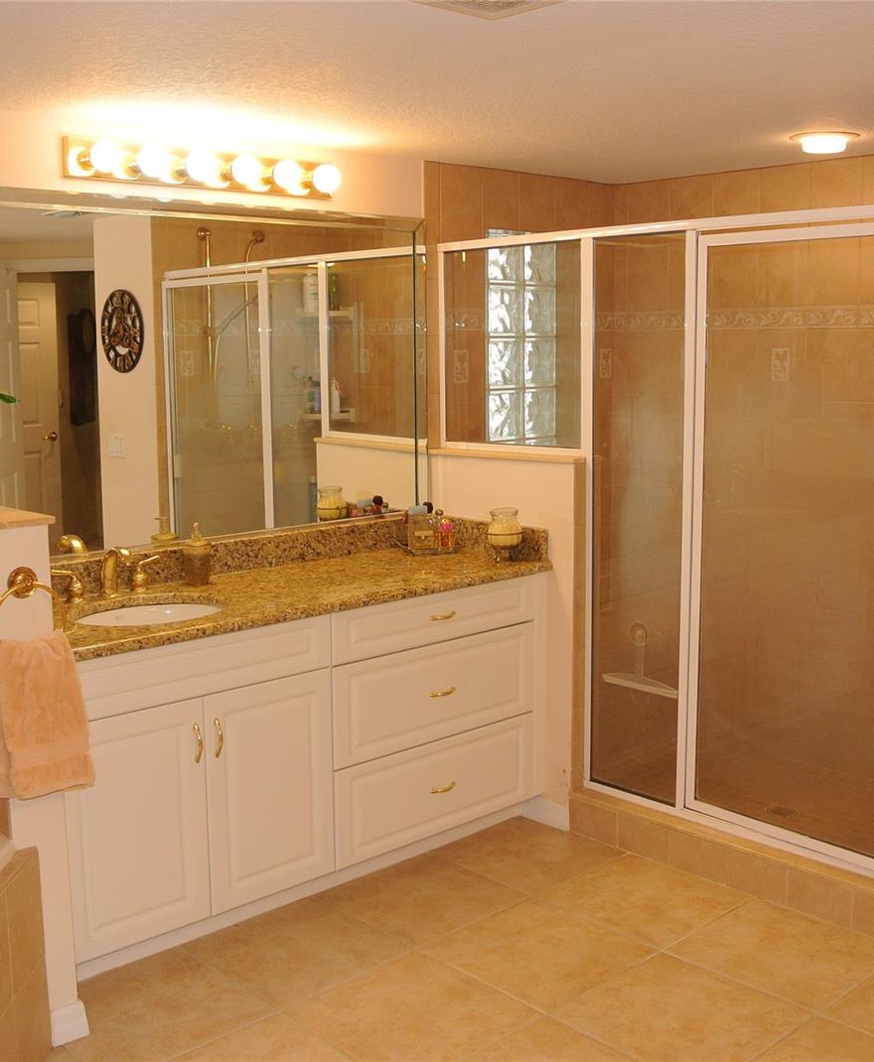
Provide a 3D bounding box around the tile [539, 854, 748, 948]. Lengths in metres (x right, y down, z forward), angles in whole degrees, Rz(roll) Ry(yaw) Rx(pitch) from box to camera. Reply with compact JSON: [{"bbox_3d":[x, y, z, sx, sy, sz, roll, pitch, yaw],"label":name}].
[{"bbox_3d":[0.611,1.073,3.490,0.440,0.010,0.457,-8,10,-42],"label":"tile"}]

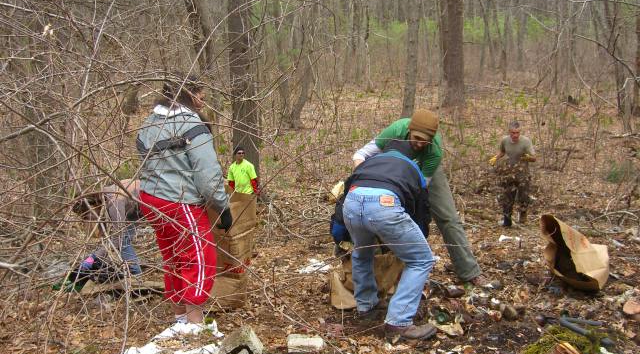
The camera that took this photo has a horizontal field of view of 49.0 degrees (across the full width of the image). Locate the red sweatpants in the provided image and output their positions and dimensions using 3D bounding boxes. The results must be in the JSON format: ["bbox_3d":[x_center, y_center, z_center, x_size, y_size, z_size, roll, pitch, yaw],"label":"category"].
[{"bbox_3d":[-0.950,0.460,4.650,0.400,0.770,0.380,-3,6,-37],"label":"red sweatpants"}]

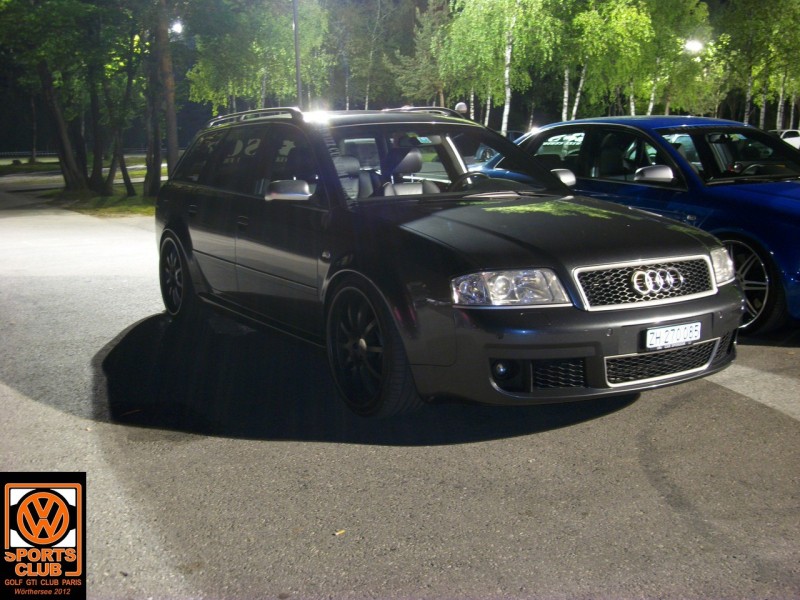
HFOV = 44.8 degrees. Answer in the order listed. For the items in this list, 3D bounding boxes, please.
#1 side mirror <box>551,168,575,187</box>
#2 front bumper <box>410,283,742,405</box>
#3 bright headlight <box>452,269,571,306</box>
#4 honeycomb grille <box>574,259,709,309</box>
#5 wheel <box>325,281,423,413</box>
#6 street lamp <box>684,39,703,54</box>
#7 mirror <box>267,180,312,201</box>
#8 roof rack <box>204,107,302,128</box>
[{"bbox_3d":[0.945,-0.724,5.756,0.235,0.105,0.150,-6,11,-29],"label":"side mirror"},{"bbox_3d":[0.940,0.142,4.161,1.790,0.430,0.610,-6,11,-29],"label":"front bumper"},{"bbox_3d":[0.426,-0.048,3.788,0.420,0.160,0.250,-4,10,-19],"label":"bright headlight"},{"bbox_3d":[1.033,-0.076,3.953,0.740,0.175,0.120,-6,11,-29],"label":"honeycomb grille"},{"bbox_3d":[-0.103,0.198,4.421,0.255,0.640,0.640,-6,11,-29],"label":"wheel"},{"bbox_3d":[9.072,-7.835,30.000,0.550,0.450,0.500,2,10,16],"label":"street lamp"},{"bbox_3d":[-0.559,-0.557,4.907,0.235,0.105,0.150,-6,11,-29],"label":"mirror"},{"bbox_3d":[-0.947,-1.139,6.096,0.070,0.085,1.610,-6,11,-29],"label":"roof rack"}]

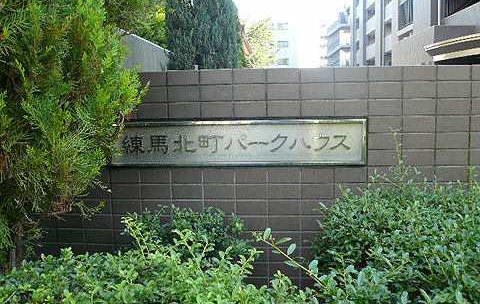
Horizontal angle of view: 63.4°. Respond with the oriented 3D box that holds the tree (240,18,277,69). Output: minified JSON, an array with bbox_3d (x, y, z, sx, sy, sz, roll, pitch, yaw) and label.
[{"bbox_3d":[0.641,-2.962,16.287,2.100,5.110,2.100,-1,6,0],"label":"tree"}]

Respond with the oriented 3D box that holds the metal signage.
[{"bbox_3d":[-0.021,-0.049,2.364,1.580,0.300,0.040,-1,6,3],"label":"metal signage"}]

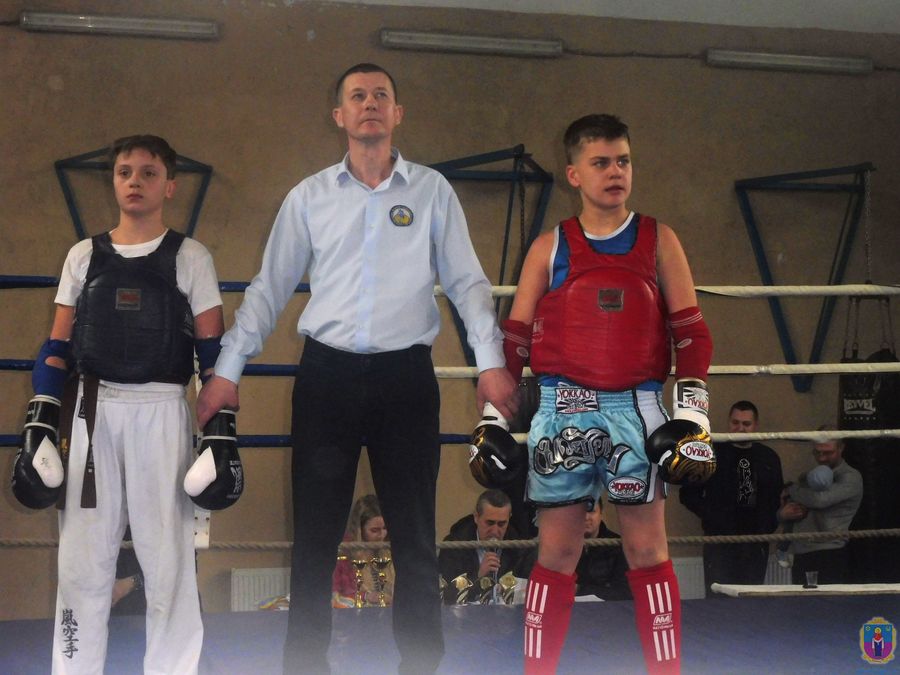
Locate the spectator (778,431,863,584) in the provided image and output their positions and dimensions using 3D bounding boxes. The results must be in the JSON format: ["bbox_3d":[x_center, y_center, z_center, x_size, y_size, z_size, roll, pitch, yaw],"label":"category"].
[{"bbox_3d":[2.228,1.292,10.252,0.520,1.560,0.480,-2,-3,37],"label":"spectator"}]

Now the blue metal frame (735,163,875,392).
[{"bbox_3d":[2.630,-0.370,11.760,0.990,1.450,1.000,1,-3,-13],"label":"blue metal frame"}]

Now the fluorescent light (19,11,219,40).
[{"bbox_3d":[-2.137,-2.010,11.140,1.265,0.105,0.090,1,-3,-13],"label":"fluorescent light"}]

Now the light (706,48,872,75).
[{"bbox_3d":[2.404,-1.947,12.150,1.270,0.120,0.110,0,-2,-13],"label":"light"}]

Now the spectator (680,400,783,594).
[{"bbox_3d":[1.706,1.256,10.373,0.600,1.750,0.360,0,-2,7],"label":"spectator"}]

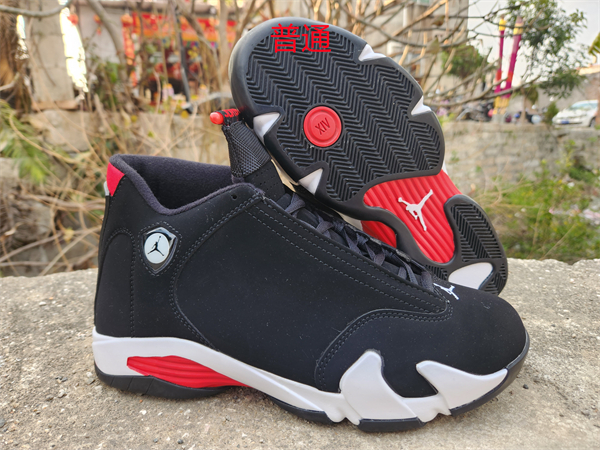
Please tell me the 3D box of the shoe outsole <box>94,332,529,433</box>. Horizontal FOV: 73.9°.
[{"bbox_3d":[0.007,0.087,0.274,0.300,0.038,0.106,1,16,2],"label":"shoe outsole"}]

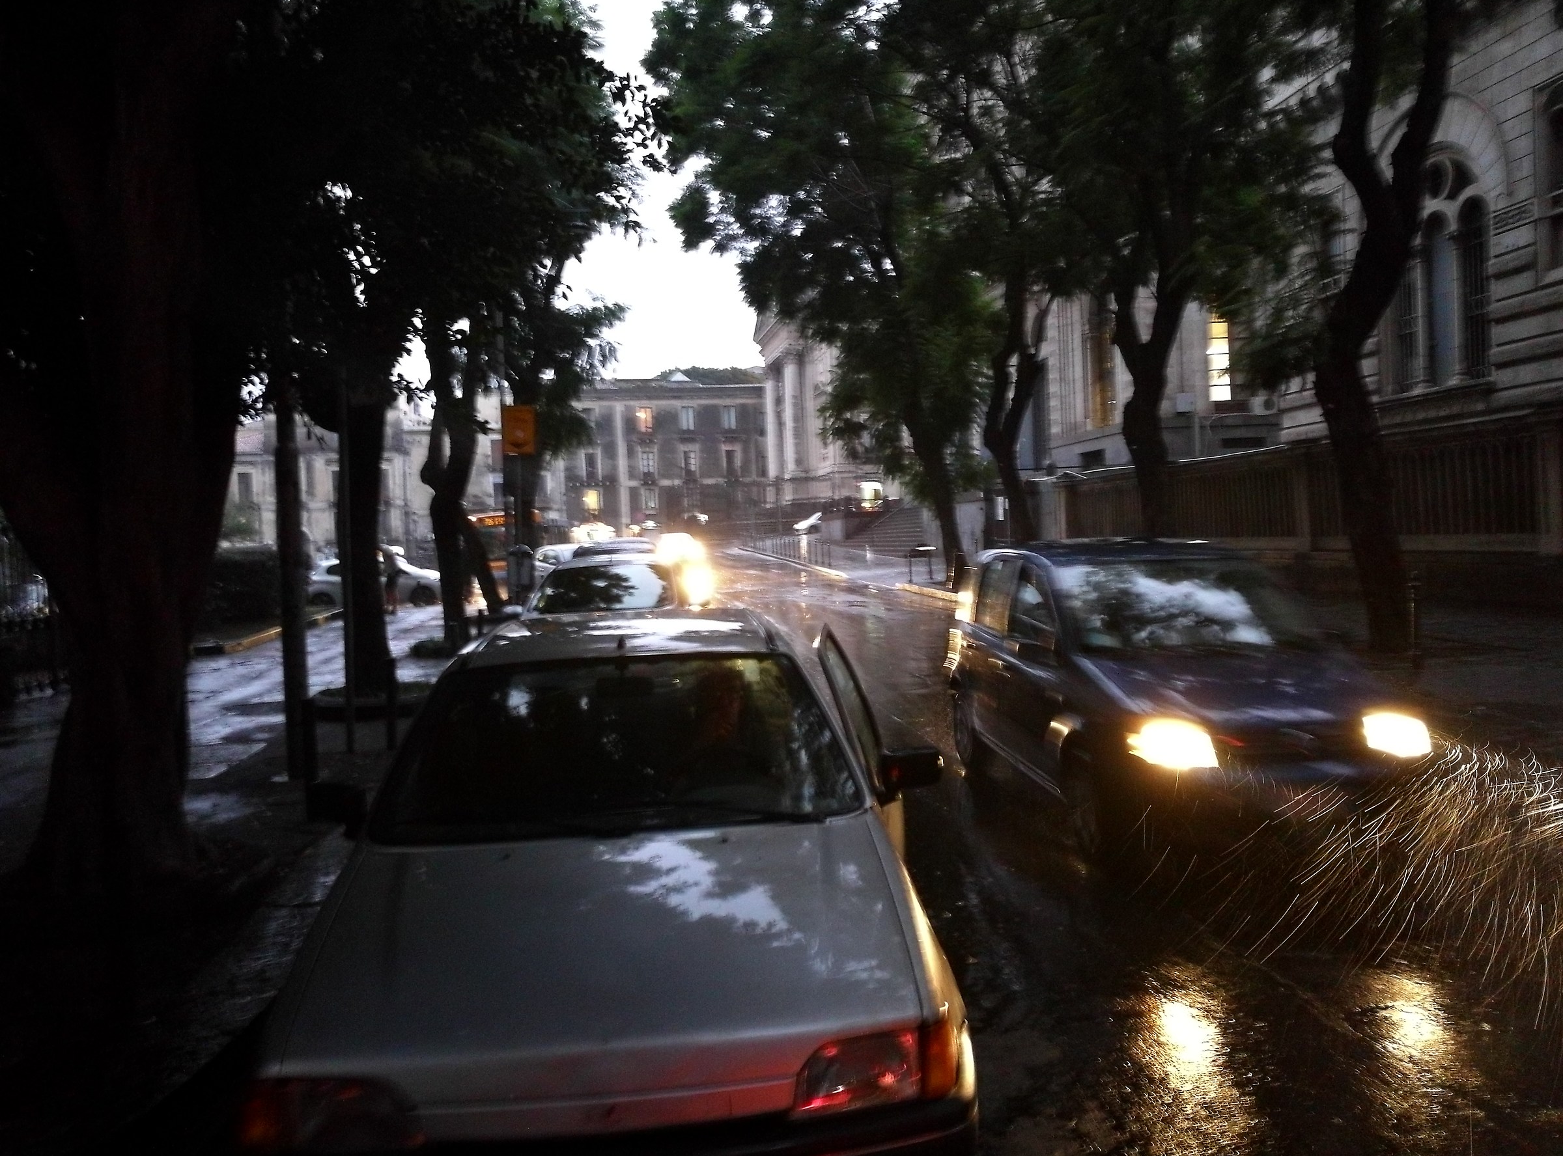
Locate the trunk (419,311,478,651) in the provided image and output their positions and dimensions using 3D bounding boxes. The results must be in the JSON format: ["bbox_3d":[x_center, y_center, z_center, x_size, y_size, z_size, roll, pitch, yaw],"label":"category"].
[{"bbox_3d":[-4.421,-1.264,16.220,0.740,4.350,0.620,-2,2,-6],"label":"trunk"}]

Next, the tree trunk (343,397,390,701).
[{"bbox_3d":[-3.708,-0.277,10.950,0.400,2.720,0.400,-2,2,-6],"label":"tree trunk"}]

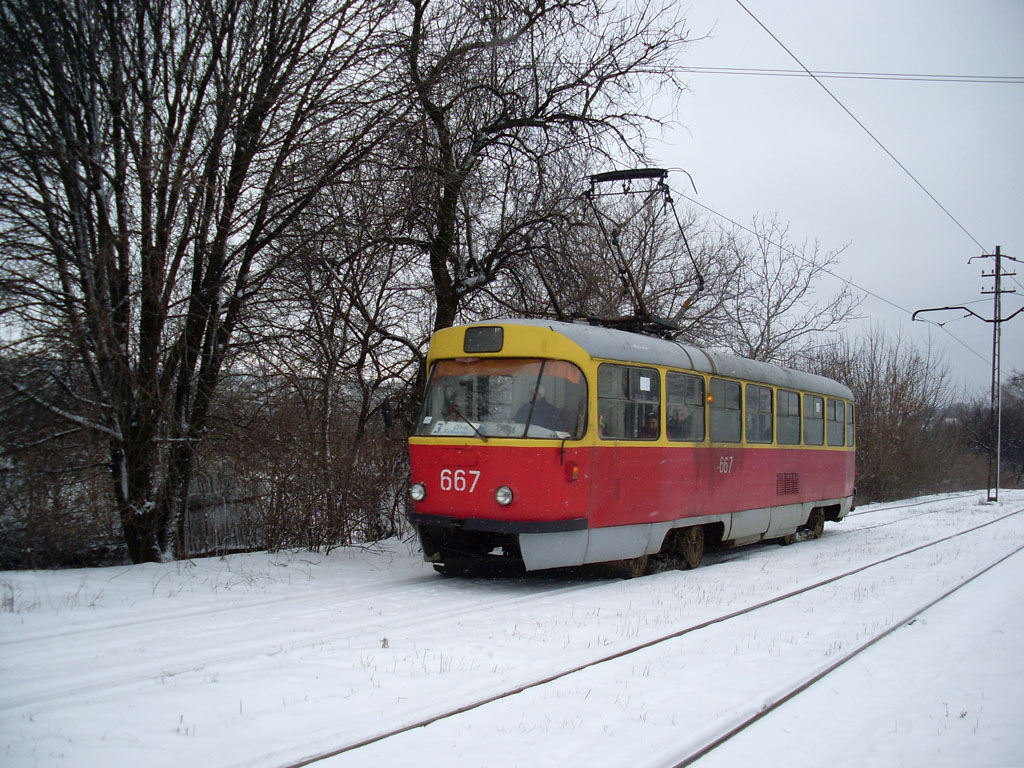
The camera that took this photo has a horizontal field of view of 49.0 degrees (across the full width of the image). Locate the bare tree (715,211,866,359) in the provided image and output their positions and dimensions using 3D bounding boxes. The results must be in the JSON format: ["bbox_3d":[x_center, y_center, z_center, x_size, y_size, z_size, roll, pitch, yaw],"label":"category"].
[{"bbox_3d":[9.400,-0.900,38.000,5.300,9.700,5.000,0,-3,13],"label":"bare tree"}]

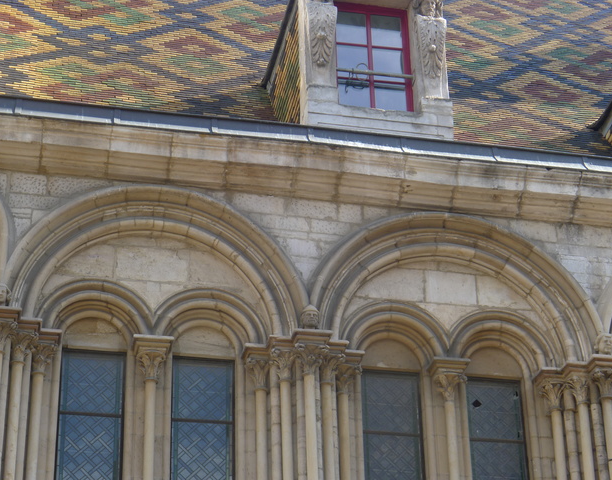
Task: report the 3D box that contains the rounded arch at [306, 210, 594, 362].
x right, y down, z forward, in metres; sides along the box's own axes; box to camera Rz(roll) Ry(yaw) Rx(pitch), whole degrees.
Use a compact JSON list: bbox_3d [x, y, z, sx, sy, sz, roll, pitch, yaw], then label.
[{"bbox_3d":[1.523,0.483,17.531,3.080,1.570,0.460,5,-29,-11],"label":"rounded arch"}]

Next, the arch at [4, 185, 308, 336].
[{"bbox_3d":[-1.532,0.221,16.923,3.080,1.570,0.460,5,-29,-11],"label":"arch"}]

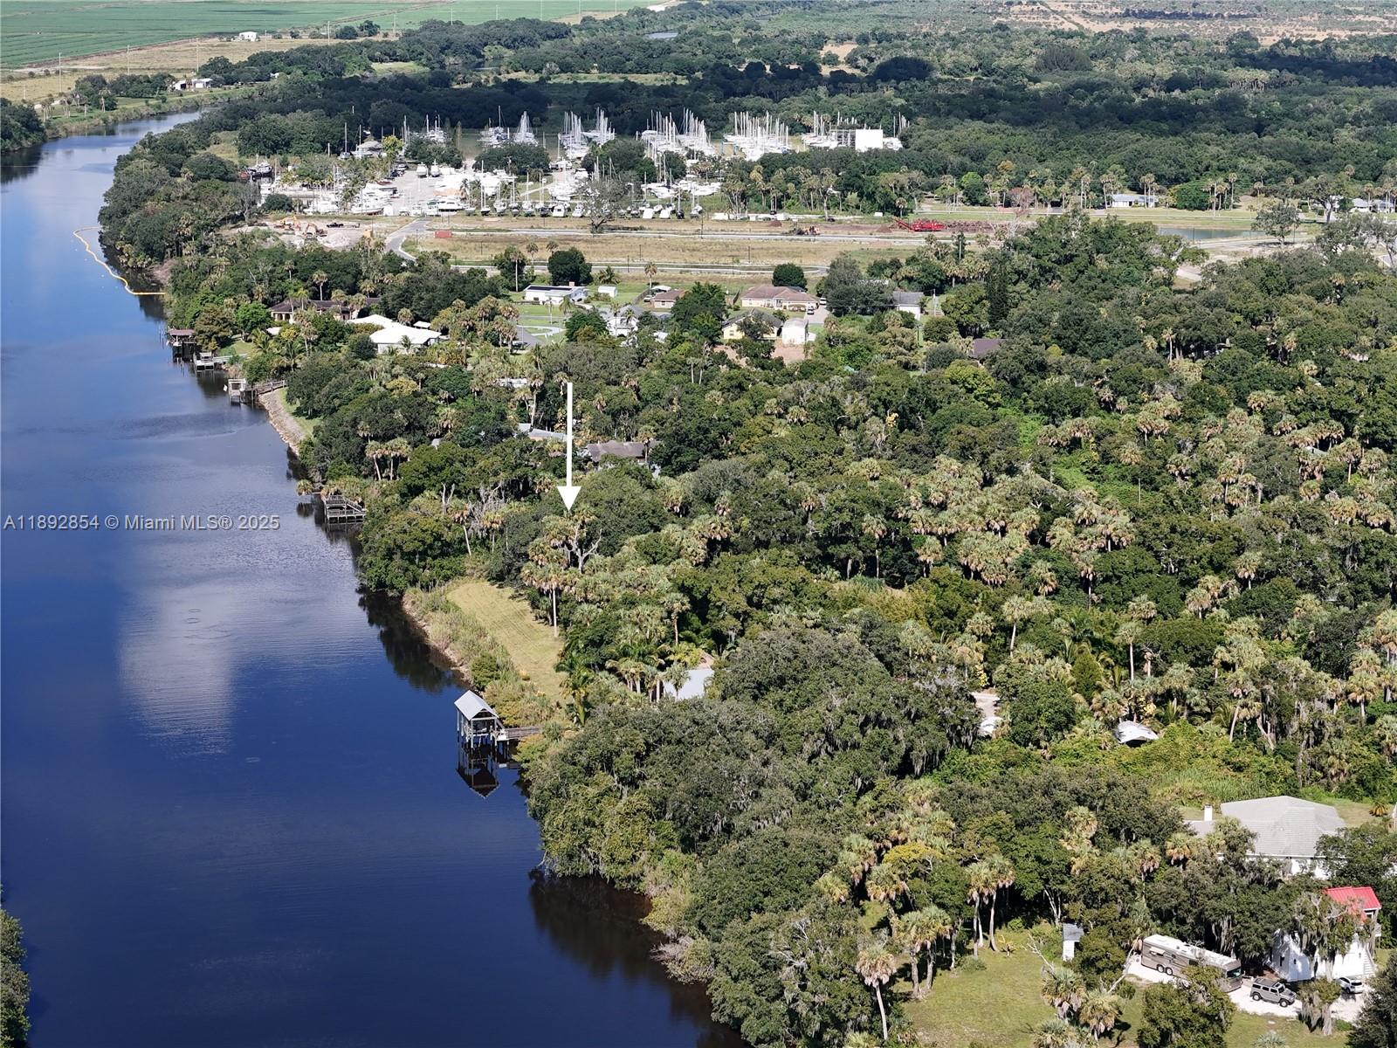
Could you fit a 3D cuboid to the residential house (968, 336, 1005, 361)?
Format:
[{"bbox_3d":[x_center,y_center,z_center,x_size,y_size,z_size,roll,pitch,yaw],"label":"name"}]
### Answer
[{"bbox_3d":[73.517,-43.093,716.916,13.500,5.200,12.500,2,13,10],"label":"residential house"}]

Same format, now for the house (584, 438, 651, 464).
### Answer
[{"bbox_3d":[-16.760,-14.914,596.005,14.500,4.900,13.000,0,13,0],"label":"house"}]

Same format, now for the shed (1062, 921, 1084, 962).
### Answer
[{"bbox_3d":[43.193,48.456,326.593,2.300,3.100,3.300,0,13,0],"label":"shed"}]

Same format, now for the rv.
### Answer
[{"bbox_3d":[55.802,49.851,319.691,2.580,3.500,11.787,-13,18,-43],"label":"rv"}]

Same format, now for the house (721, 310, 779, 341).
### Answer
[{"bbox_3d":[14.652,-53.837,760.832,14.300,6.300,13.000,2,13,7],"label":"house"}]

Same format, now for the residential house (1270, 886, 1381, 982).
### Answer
[{"bbox_3d":[71.267,46.479,324.051,10.600,8.100,10.000,-2,13,-10],"label":"residential house"}]

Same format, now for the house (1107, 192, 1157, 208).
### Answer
[{"bbox_3d":[162.135,-121.075,1054.901,18.500,4.500,11.000,2,13,7],"label":"house"}]

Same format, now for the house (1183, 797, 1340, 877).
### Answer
[{"bbox_3d":[71.885,38.878,359.504,20.500,6.900,18.500,1,13,6],"label":"house"}]

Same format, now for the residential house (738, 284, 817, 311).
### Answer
[{"bbox_3d":[22.864,-65.449,812.921,22.000,5.400,16.000,0,13,1],"label":"residential house"}]

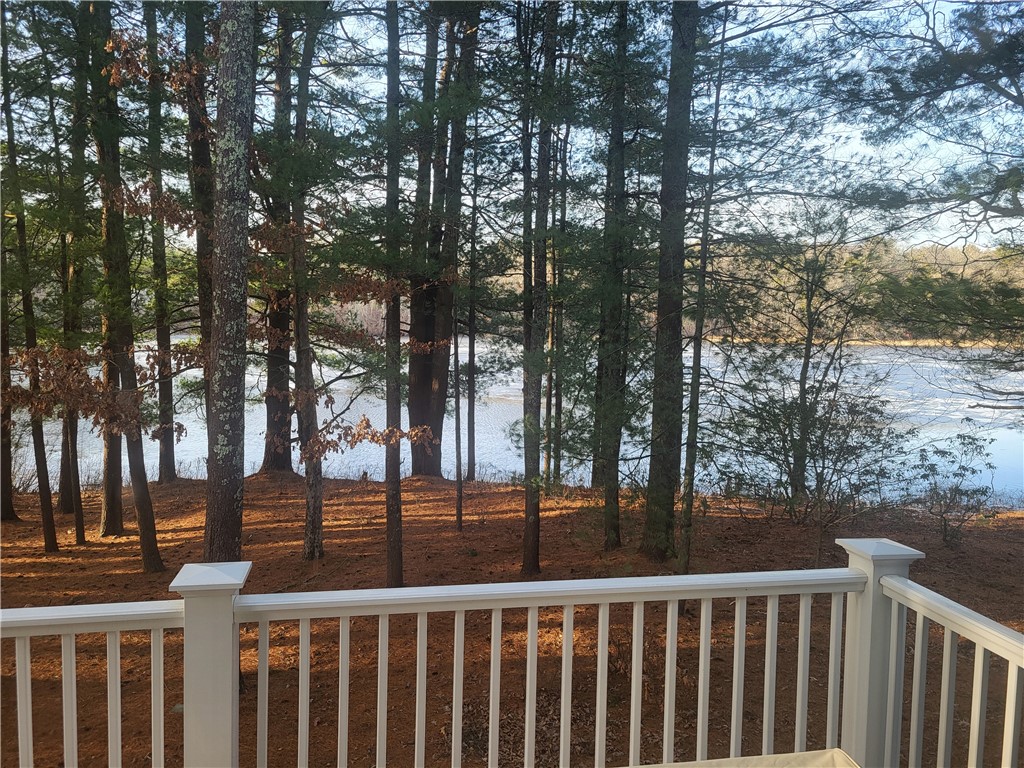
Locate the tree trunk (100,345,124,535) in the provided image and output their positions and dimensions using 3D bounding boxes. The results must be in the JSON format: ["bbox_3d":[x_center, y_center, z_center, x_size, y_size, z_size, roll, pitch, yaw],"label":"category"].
[{"bbox_3d":[-7.707,1.078,14.800,0.380,3.750,0.380,-1,5,-28],"label":"tree trunk"}]

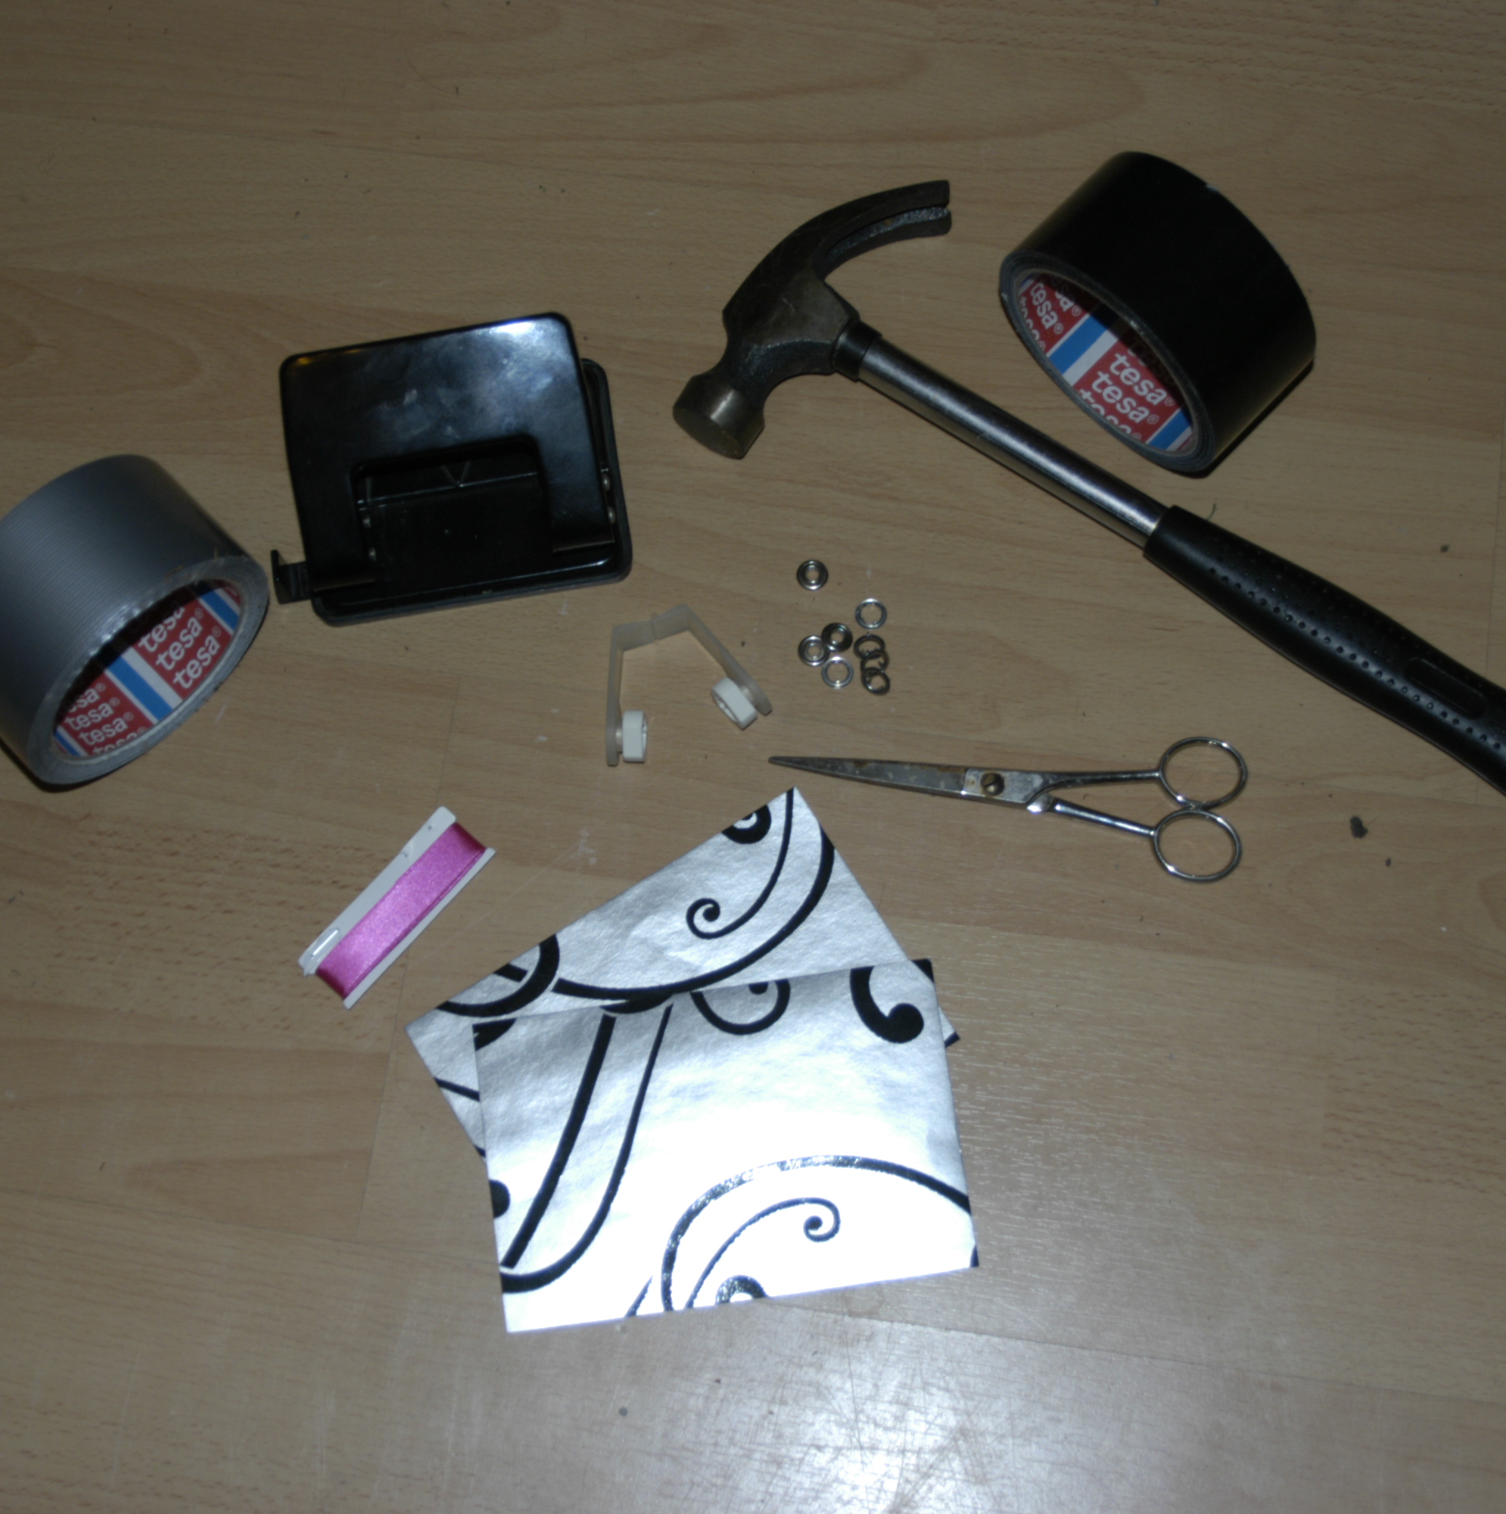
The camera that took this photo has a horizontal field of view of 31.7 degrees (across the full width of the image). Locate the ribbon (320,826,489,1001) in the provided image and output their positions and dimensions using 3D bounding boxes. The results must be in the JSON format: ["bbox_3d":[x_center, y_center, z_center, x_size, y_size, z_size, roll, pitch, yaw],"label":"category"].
[{"bbox_3d":[-0.116,0.051,0.880,0.014,0.010,0.068,40,80,13],"label":"ribbon"}]

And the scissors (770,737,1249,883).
[{"bbox_3d":[0.084,0.010,0.882,0.158,0.008,0.049,7,74,6],"label":"scissors"}]

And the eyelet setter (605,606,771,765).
[{"bbox_3d":[-0.028,-0.025,0.895,0.057,0.016,0.046,-19,74,-2],"label":"eyelet setter"}]

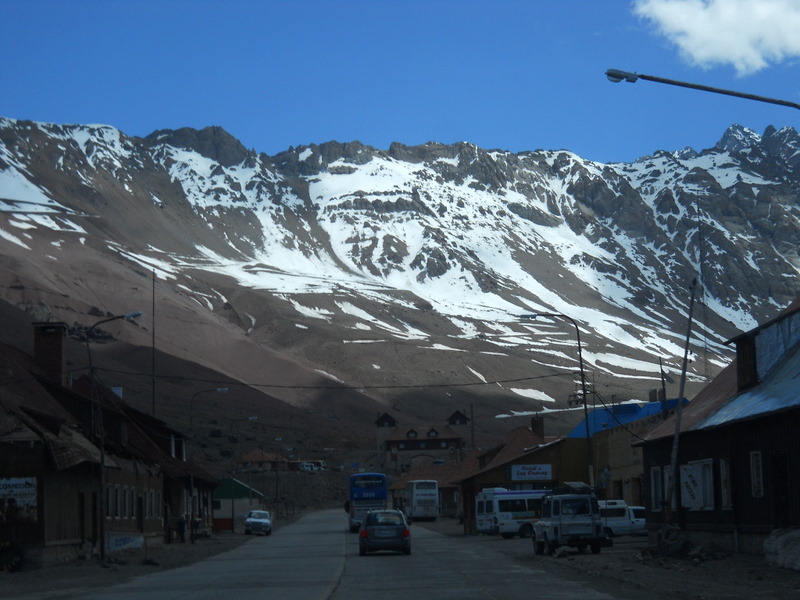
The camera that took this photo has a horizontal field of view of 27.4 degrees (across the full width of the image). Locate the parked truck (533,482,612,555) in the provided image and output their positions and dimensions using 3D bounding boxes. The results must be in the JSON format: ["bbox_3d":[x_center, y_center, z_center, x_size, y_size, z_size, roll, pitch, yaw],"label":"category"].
[{"bbox_3d":[5.500,7.270,54.200,1.750,2.220,3.900,-1,-8,-4],"label":"parked truck"}]

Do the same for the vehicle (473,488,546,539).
[{"bbox_3d":[7.259,11.167,86.699,6.400,2.680,1.980,3,-9,-32],"label":"vehicle"}]

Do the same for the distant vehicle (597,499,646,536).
[{"bbox_3d":[11.400,10.660,80.200,4.400,1.780,1.680,0,-8,-10],"label":"distant vehicle"}]

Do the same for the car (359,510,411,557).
[{"bbox_3d":[-0.530,7.860,55.700,1.680,1.560,4.200,-1,-8,-2],"label":"car"}]

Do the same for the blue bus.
[{"bbox_3d":[-2.300,14.750,118.900,2.570,4.100,13.500,-1,-8,-2],"label":"blue bus"}]

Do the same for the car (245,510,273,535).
[{"bbox_3d":[-9.600,15.200,111.800,1.660,1.550,4.300,-1,-8,-2],"label":"car"}]

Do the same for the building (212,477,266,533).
[{"bbox_3d":[-13.000,16.100,129.200,5.400,4.350,8.000,-1,-8,-3],"label":"building"}]

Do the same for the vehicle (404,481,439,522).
[{"bbox_3d":[2.270,21.000,171.700,2.570,4.150,13.000,-1,-8,-3],"label":"vehicle"}]

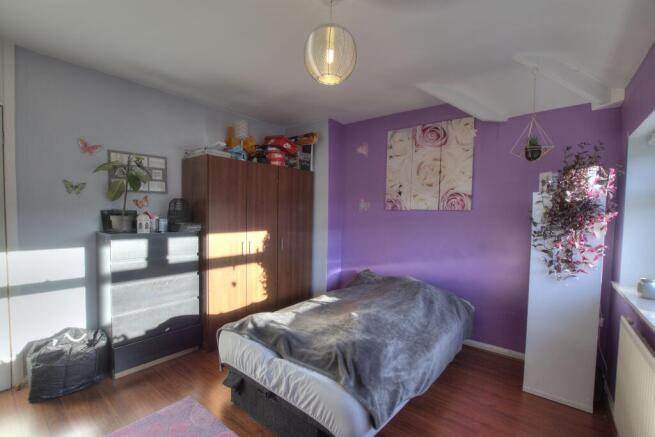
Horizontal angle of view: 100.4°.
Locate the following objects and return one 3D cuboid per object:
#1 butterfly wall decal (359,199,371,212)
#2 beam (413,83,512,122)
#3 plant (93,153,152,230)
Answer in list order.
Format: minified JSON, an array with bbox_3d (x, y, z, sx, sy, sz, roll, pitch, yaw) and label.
[{"bbox_3d":[0.473,-0.163,3.468,0.150,0.160,0.020,3,3,38],"label":"butterfly wall decal"},{"bbox_3d":[1.231,-1.085,2.482,0.740,0.160,0.200,20,-3,-15],"label":"beam"},{"bbox_3d":[-1.692,-0.188,2.268,0.300,0.610,0.350,3,3,38],"label":"plant"}]

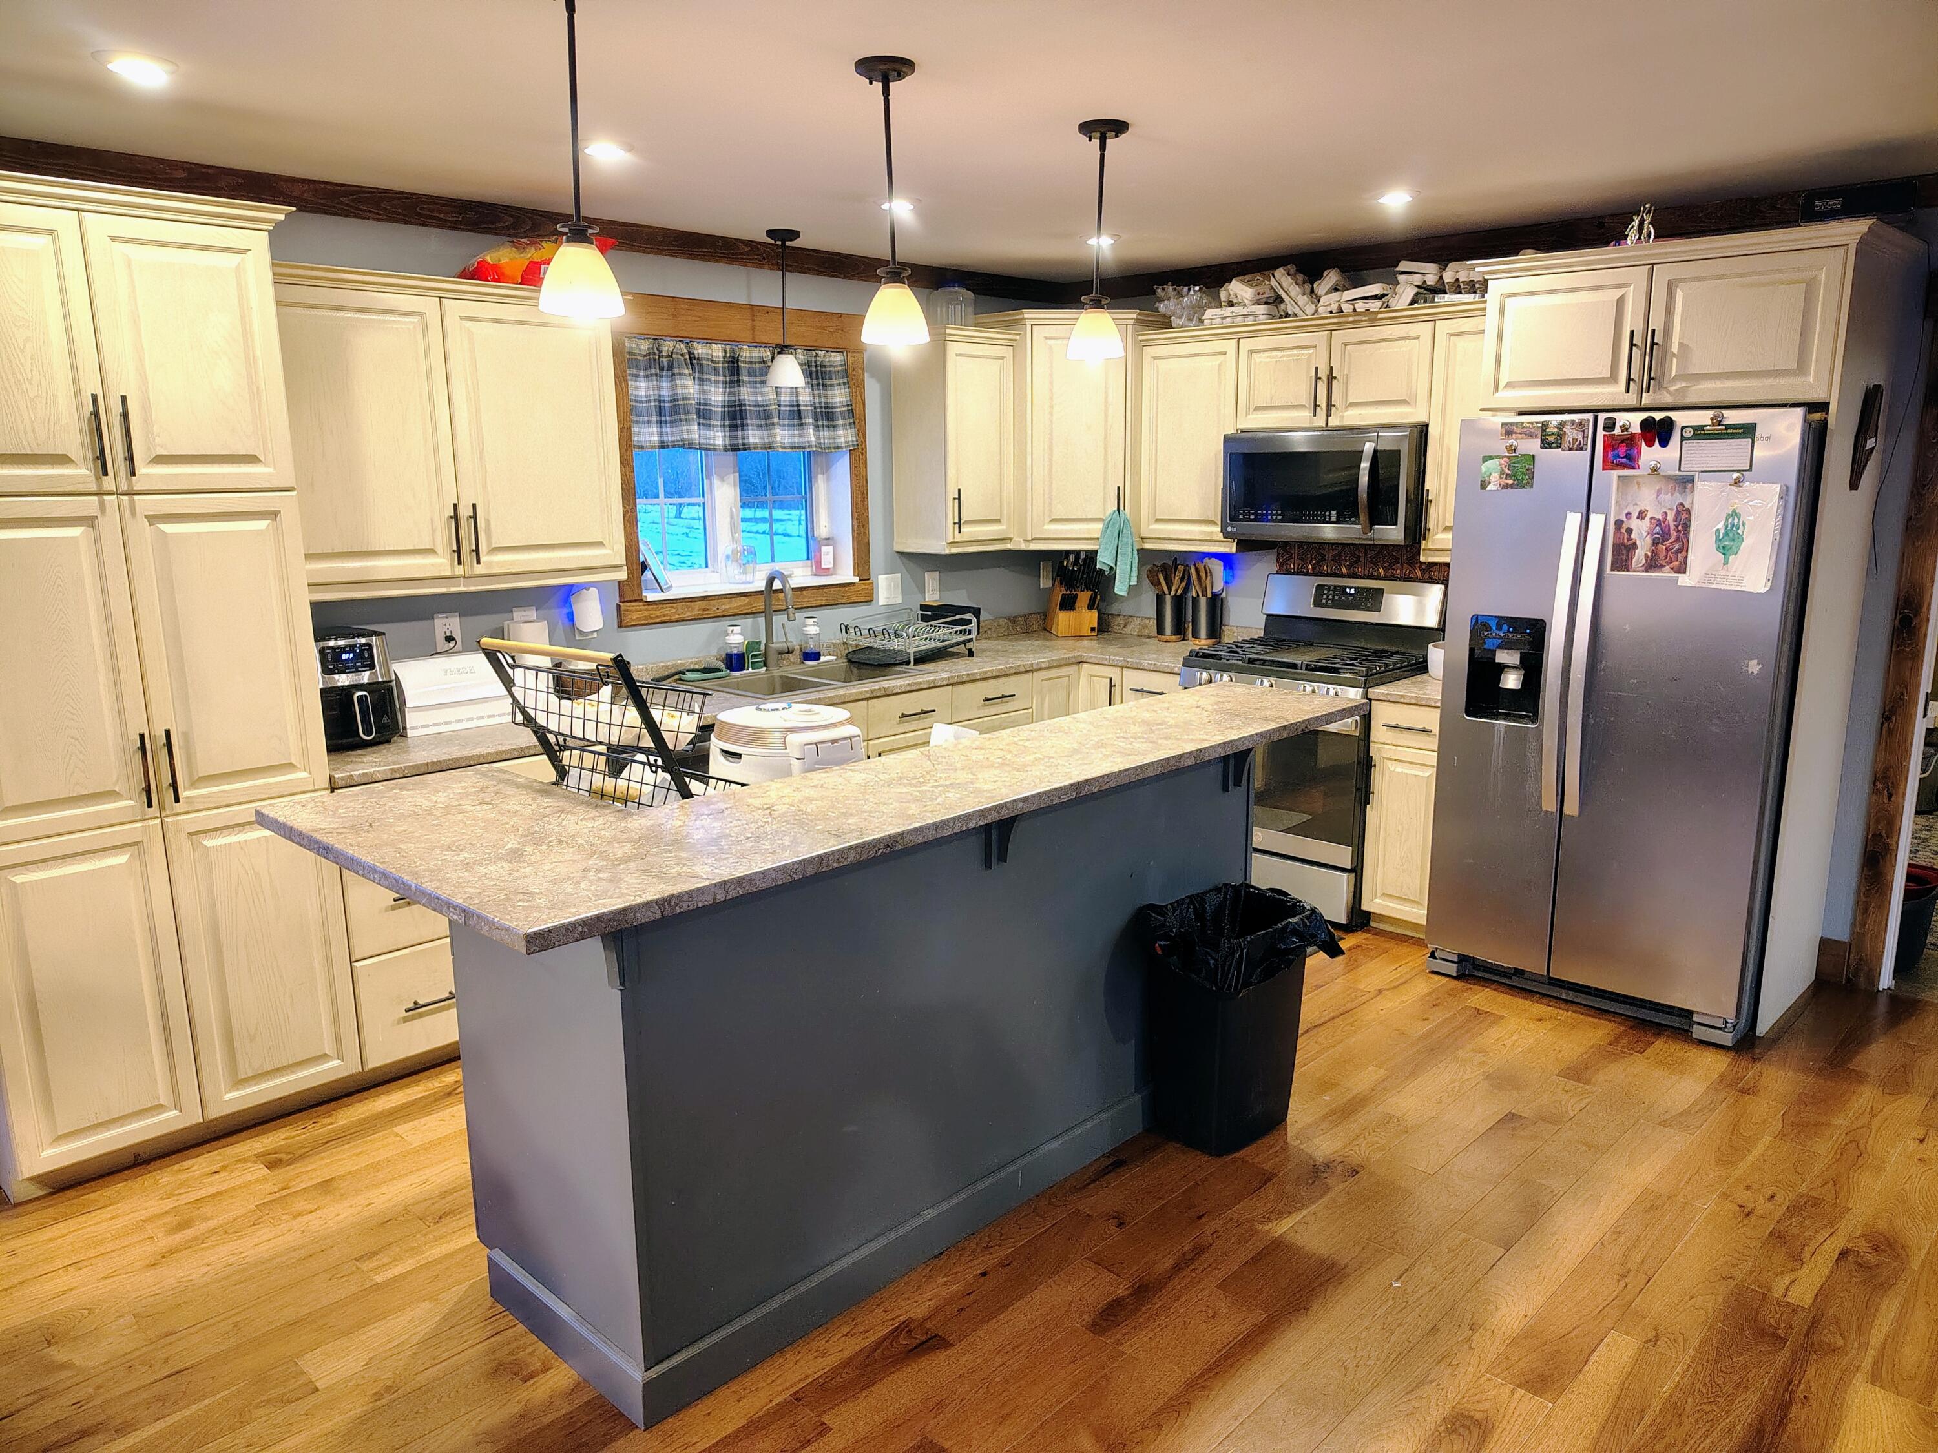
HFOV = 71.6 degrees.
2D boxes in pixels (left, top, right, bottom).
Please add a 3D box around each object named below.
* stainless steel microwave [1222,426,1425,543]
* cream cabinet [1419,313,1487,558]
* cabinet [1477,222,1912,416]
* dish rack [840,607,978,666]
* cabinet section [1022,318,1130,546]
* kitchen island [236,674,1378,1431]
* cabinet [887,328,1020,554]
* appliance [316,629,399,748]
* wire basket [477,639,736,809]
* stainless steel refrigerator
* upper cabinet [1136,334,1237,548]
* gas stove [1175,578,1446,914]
[{"bbox_3d":[1.383,-0.914,5.079,0.759,0.408,0.420,10,15,42],"label":"stainless steel microwave"},{"bbox_3d":[1.785,-0.984,4.616,0.295,0.825,0.350,10,15,43],"label":"cream cabinet"},{"bbox_3d":[2.173,-1.194,4.082,1.040,0.450,0.691,10,15,42],"label":"cabinet"},{"bbox_3d":[-0.254,-0.350,5.295,0.410,0.160,0.390,10,15,42],"label":"dish rack"},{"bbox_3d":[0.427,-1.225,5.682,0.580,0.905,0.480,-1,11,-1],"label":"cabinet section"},{"bbox_3d":[-0.125,0.558,3.062,0.960,1.055,2.365,10,15,42],"label":"kitchen island"},{"bbox_3d":[-0.056,-1.156,5.488,0.369,0.866,0.430,10,15,42],"label":"cabinet"},{"bbox_3d":[-1.766,-0.112,3.748,0.355,0.310,0.270,10,15,42],"label":"appliance"},{"bbox_3d":[-0.691,0.021,2.729,0.420,0.415,0.400,8,14,37],"label":"wire basket"},{"bbox_3d":[2.064,-0.061,4.178,0.913,1.765,0.780,10,15,43],"label":"stainless steel refrigerator"},{"bbox_3d":[0.973,-1.158,5.473,0.470,0.863,0.361,10,15,42],"label":"upper cabinet"},{"bbox_3d":[1.293,0.059,5.164,0.756,1.200,0.685,10,15,42],"label":"gas stove"}]

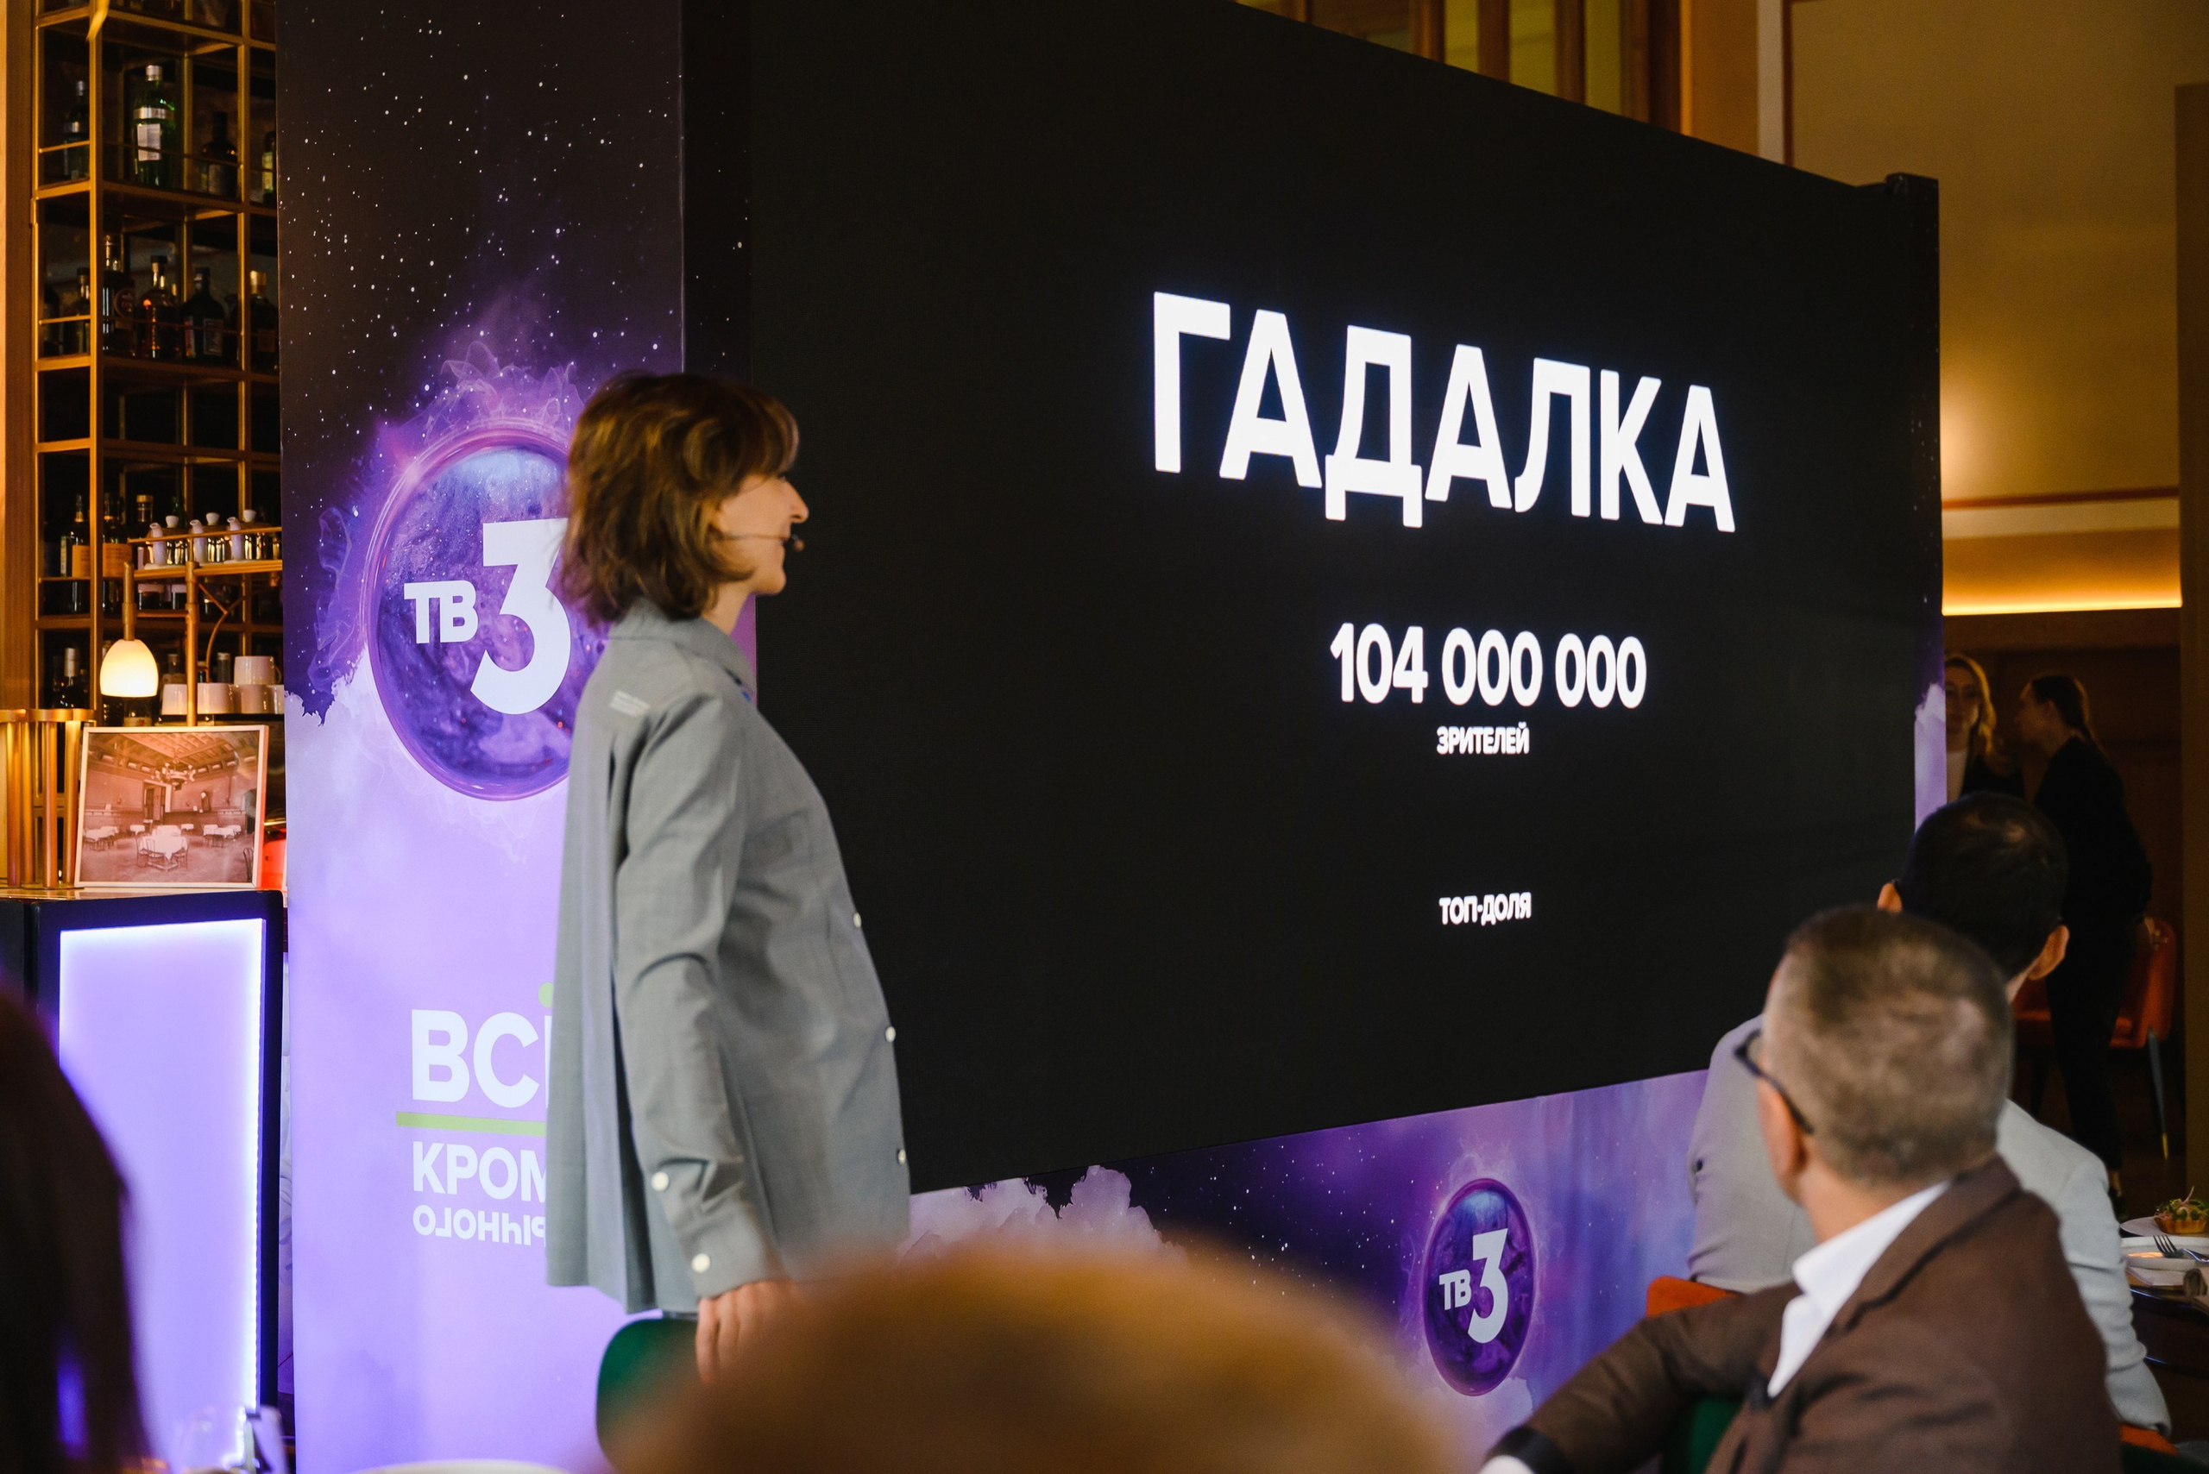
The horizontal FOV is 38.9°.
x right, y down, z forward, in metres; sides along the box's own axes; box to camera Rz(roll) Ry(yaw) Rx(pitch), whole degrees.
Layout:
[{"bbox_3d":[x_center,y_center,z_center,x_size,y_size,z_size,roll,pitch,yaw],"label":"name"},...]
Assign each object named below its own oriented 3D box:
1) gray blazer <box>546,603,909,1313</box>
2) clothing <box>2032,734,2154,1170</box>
[{"bbox_3d":[-0.383,0.217,3.180,0.360,0.720,0.500,-1,0,-10],"label":"gray blazer"},{"bbox_3d":[2.933,0.642,9.300,0.340,1.290,0.460,-1,0,26],"label":"clothing"}]

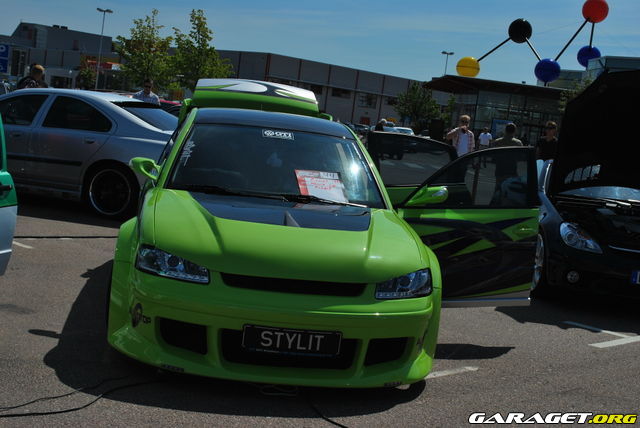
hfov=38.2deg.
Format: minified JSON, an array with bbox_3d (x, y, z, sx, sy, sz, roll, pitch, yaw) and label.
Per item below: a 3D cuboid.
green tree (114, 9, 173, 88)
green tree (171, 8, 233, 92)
[{"bbox_3d":[-8.114,-6.595,42.280,2.700,5.350,2.600,7,6,0],"label":"green tree"},{"bbox_3d":[-5.189,-6.166,39.293,2.600,5.010,2.600,5,7,-8],"label":"green tree"}]

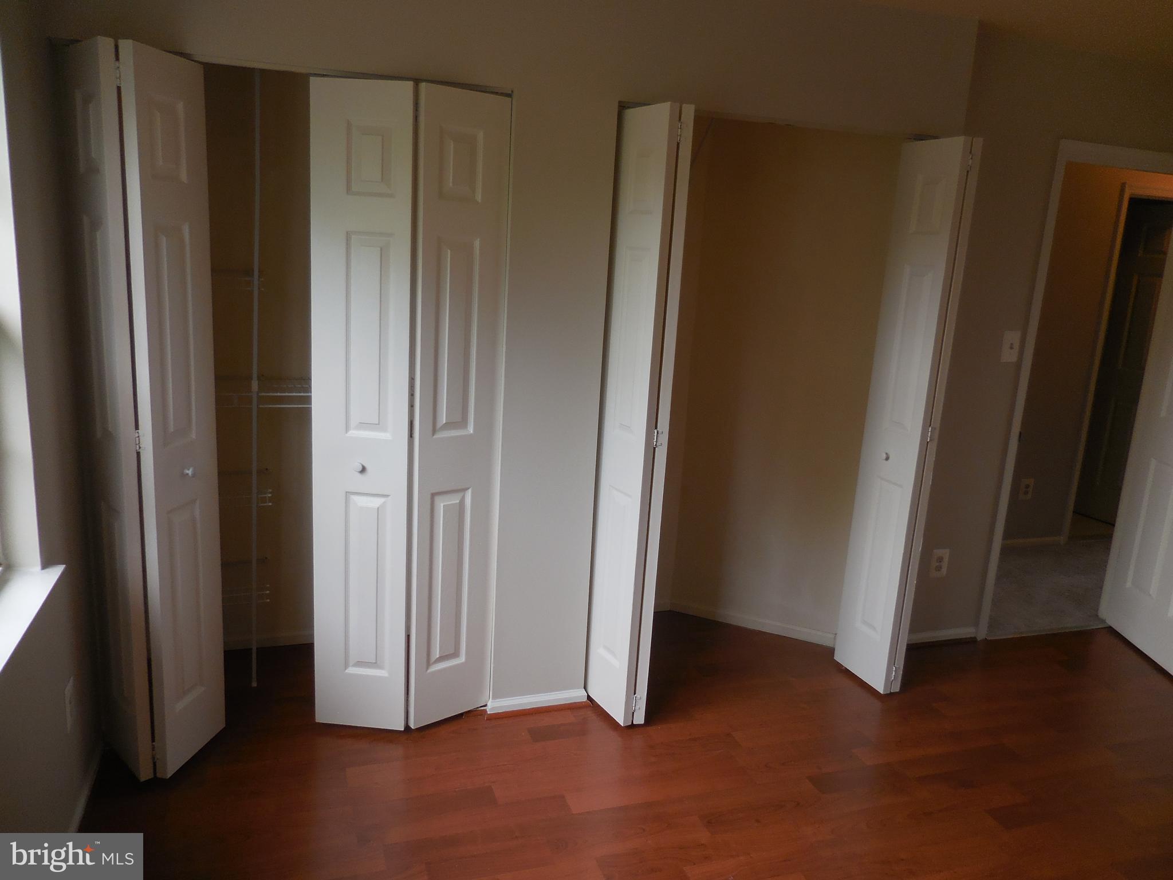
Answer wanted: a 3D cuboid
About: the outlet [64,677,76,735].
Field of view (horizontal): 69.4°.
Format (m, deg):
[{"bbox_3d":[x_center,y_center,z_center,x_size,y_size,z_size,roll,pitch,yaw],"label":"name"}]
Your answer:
[{"bbox_3d":[-1.379,0.712,2.274,0.009,0.122,0.077,-1,13,-18],"label":"outlet"}]

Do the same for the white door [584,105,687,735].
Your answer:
[{"bbox_3d":[0.132,-0.031,2.775,0.035,1.990,0.280,-4,14,-29],"label":"white door"}]

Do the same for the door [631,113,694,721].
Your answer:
[{"bbox_3d":[0.231,-0.031,2.813,0.036,2.000,0.255,2,12,-5],"label":"door"}]

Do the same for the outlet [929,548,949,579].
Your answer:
[{"bbox_3d":[1.481,0.519,3.545,0.076,0.118,0.009,-1,13,-18],"label":"outlet"}]

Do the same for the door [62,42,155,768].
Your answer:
[{"bbox_3d":[-1.312,-0.020,2.347,0.036,2.000,0.290,-8,17,-43],"label":"door"}]

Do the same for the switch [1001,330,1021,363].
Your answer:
[{"bbox_3d":[1.712,-0.374,3.409,0.076,0.120,0.009,-1,13,-18],"label":"switch"}]

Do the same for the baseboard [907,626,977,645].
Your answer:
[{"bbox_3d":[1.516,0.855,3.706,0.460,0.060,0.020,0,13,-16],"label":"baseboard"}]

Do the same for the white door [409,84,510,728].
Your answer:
[{"bbox_3d":[-0.407,-0.039,2.678,0.290,2.000,0.036,-7,16,-39],"label":"white door"}]

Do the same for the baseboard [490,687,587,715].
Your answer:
[{"bbox_3d":[-0.169,0.920,2.967,0.360,0.056,0.015,-1,13,-18],"label":"baseboard"}]

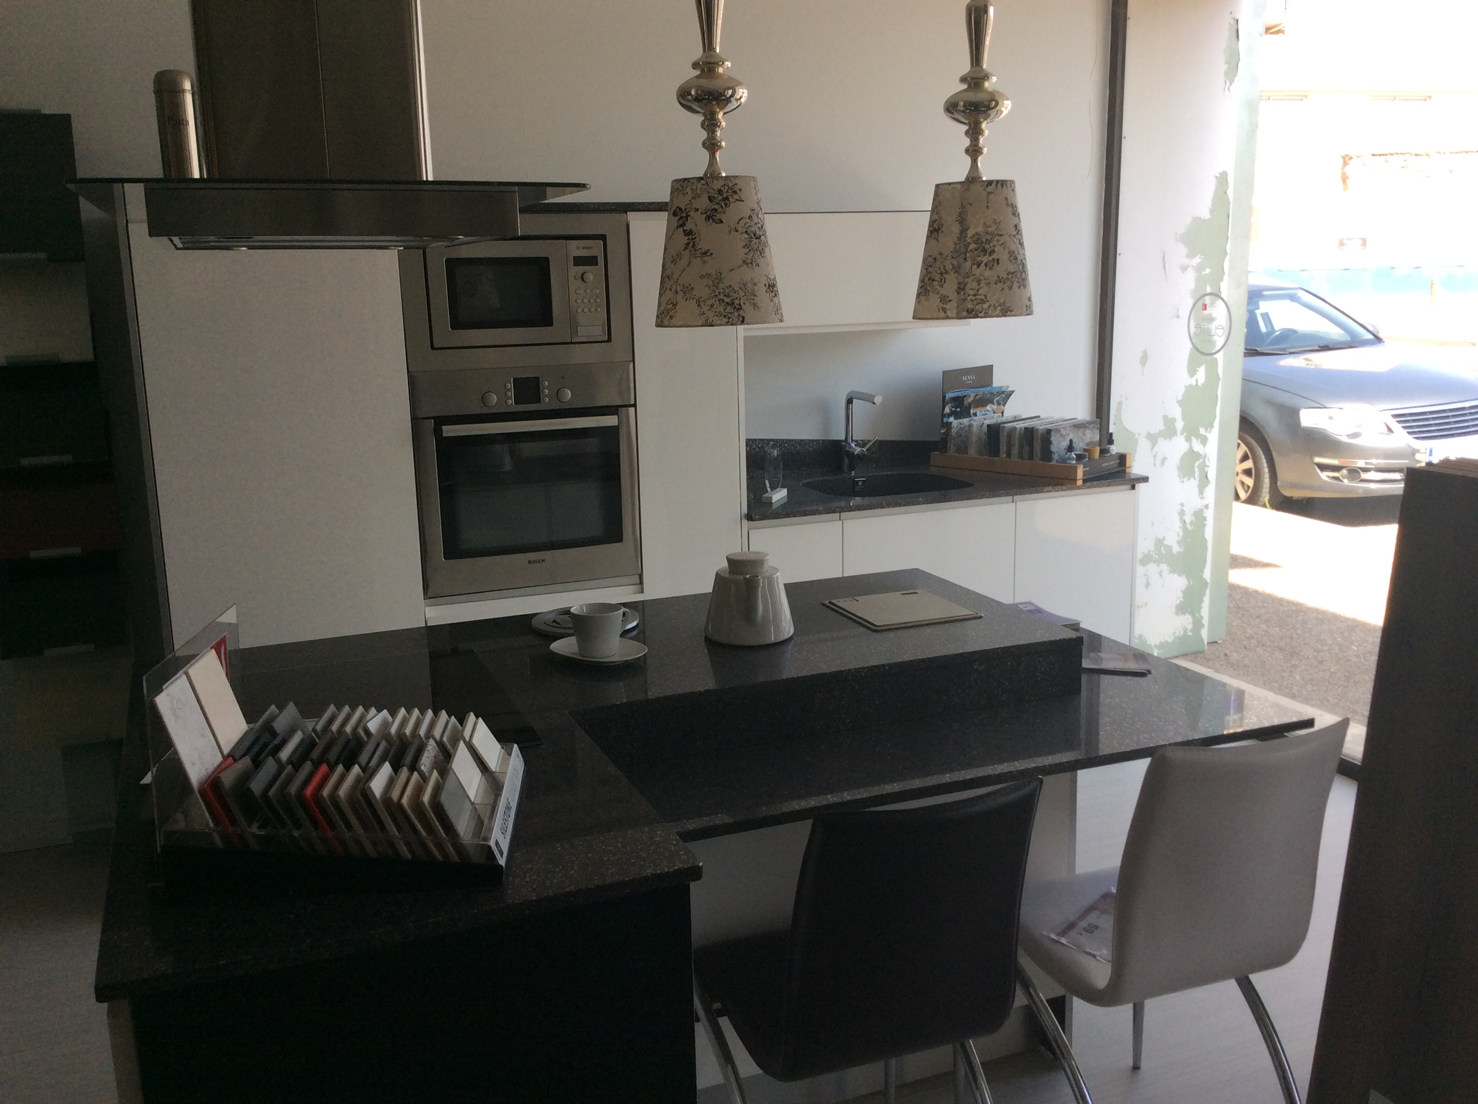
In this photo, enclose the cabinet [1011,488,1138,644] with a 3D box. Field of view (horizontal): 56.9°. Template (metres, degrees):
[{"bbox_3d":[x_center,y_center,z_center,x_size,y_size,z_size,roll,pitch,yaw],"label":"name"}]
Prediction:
[{"bbox_3d":[1.013,0.156,4.611,0.459,0.790,0.400,-6,13,-21],"label":"cabinet"}]

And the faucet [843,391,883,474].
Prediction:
[{"bbox_3d":[0.426,-0.391,4.488,0.085,0.280,0.190,-9,15,-32],"label":"faucet"}]

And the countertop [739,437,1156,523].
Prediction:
[{"bbox_3d":[0.550,-0.287,4.468,1.405,0.127,0.700,-6,13,-21],"label":"countertop"}]

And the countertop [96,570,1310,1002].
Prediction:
[{"bbox_3d":[0.017,0.295,2.365,1.990,0.136,1.268,-6,13,-21],"label":"countertop"}]

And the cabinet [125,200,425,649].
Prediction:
[{"bbox_3d":[-1.236,-0.048,3.737,0.622,1.685,0.580,-6,13,-21],"label":"cabinet"}]

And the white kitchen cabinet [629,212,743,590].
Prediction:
[{"bbox_3d":[-0.236,-0.152,4.129,0.323,1.685,0.580,-6,13,-21],"label":"white kitchen cabinet"}]

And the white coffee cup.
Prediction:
[{"bbox_3d":[-0.258,0.146,2.528,0.112,0.083,0.098,-12,16,-40],"label":"white coffee cup"}]

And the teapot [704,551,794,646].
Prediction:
[{"bbox_3d":[0.019,0.086,2.623,0.172,0.160,0.185,-2,12,-4],"label":"teapot"}]

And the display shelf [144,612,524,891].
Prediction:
[{"bbox_3d":[-0.488,0.237,1.749,0.405,0.260,0.320,-1,12,-1],"label":"display shelf"}]

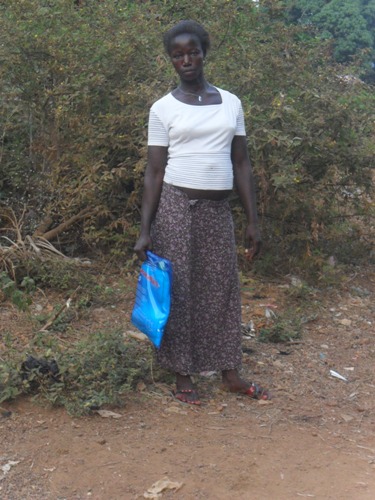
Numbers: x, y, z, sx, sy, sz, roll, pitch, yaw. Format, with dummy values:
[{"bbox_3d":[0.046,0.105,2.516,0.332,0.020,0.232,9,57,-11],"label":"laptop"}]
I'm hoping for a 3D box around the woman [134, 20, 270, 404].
[{"bbox_3d":[0.057,-0.156,3.974,0.560,1.650,0.370,-4,9,-22],"label":"woman"}]

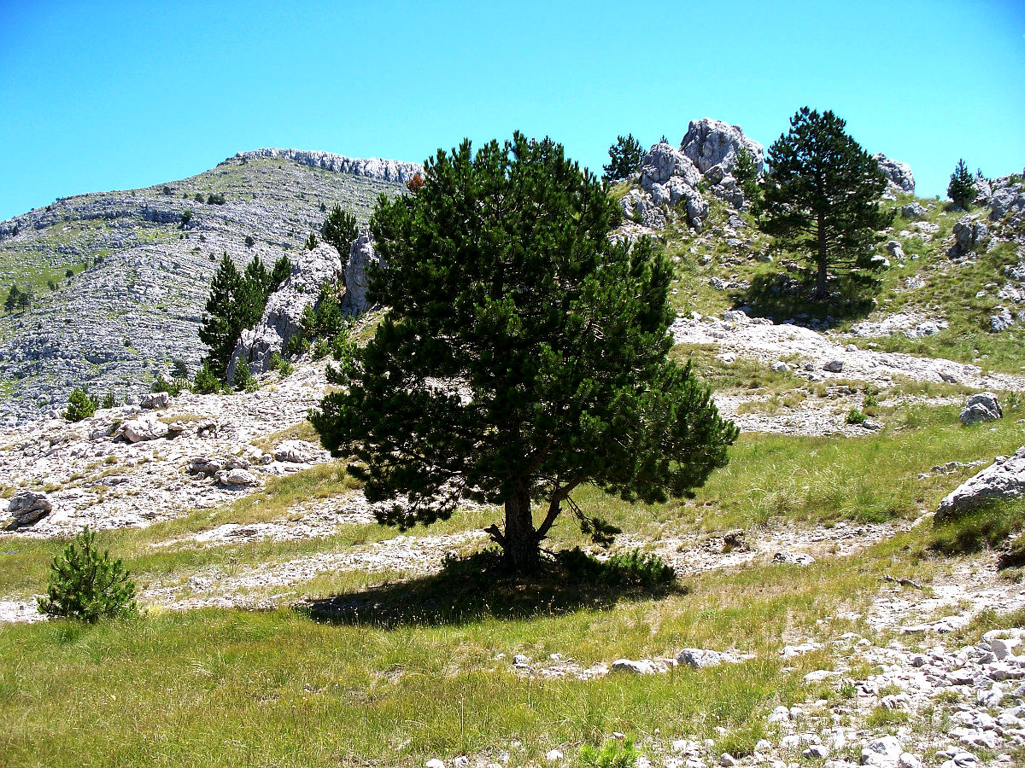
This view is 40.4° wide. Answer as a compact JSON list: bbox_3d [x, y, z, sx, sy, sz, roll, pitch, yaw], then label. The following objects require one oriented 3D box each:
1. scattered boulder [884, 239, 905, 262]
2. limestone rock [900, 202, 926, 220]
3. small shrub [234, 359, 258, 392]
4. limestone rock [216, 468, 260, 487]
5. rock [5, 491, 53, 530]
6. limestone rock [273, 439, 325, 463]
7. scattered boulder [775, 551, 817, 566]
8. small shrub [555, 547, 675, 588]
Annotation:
[{"bbox_3d":[13.976,-4.899,51.000,0.751,0.789,0.563,0,2,0],"label":"scattered boulder"},{"bbox_3d":[15.289,-6.603,53.000,0.943,0.748,0.755,0,-2,16],"label":"limestone rock"},{"bbox_3d":[-7.468,-0.263,39.000,0.742,0.981,0.705,0,-2,-11],"label":"small shrub"},{"bbox_3d":[-6.117,2.074,31.000,0.989,0.400,0.742,0,-2,0],"label":"limestone rock"},{"bbox_3d":[-9.024,2.354,26.000,0.894,0.712,0.715,0,2,0],"label":"rock"},{"bbox_3d":[-4.747,1.494,31.000,1.142,0.517,0.856,0,2,0],"label":"limestone rock"},{"bbox_3d":[3.956,2.454,19.500,0.574,0.203,0.431,0,-2,0],"label":"scattered boulder"},{"bbox_3d":[1.279,2.278,17.300,1.487,0.494,0.966,0,2,0],"label":"small shrub"}]

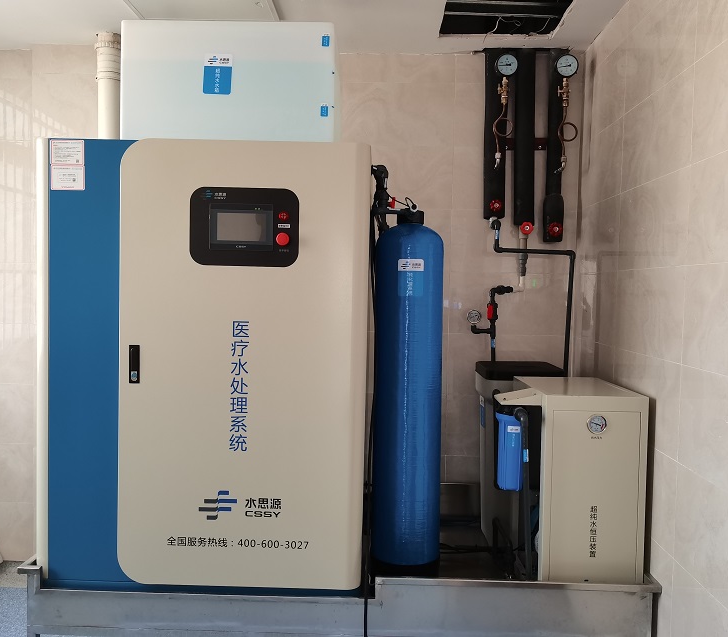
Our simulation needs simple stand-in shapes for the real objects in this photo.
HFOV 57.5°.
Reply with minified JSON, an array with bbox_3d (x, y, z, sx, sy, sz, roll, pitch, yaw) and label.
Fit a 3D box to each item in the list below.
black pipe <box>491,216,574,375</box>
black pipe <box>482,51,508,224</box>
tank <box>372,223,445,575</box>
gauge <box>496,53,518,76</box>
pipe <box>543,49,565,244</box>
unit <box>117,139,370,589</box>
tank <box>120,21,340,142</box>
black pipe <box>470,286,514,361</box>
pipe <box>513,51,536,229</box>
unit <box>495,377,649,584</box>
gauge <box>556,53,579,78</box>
[{"bbox_3d":[0.769,-0.098,3.063,0.374,0.704,0.100,1,3,2],"label":"black pipe"},{"bbox_3d":[0.605,-0.846,3.046,0.096,0.768,0.096,1,3,2],"label":"black pipe"},{"bbox_3d":[0.168,0.299,2.561,0.258,1.352,0.260,1,3,2],"label":"tank"},{"bbox_3d":[0.629,-1.109,2.926,0.100,0.104,0.055,1,3,2],"label":"gauge"},{"bbox_3d":[0.870,-0.786,3.039,0.094,0.880,0.094,1,3,2],"label":"pipe"},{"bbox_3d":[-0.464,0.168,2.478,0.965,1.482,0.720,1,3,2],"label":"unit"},{"bbox_3d":[-0.458,-0.793,2.431,0.725,0.438,0.350,1,3,2],"label":"tank"},{"bbox_3d":[0.587,0.022,3.065,0.196,0.348,0.060,1,3,2],"label":"black pipe"},{"bbox_3d":[0.740,-0.824,3.042,0.096,0.808,0.096,1,3,2],"label":"pipe"},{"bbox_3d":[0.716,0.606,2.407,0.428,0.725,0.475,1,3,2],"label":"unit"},{"bbox_3d":[0.891,-1.104,2.916,0.100,0.104,0.055,1,3,2],"label":"gauge"}]

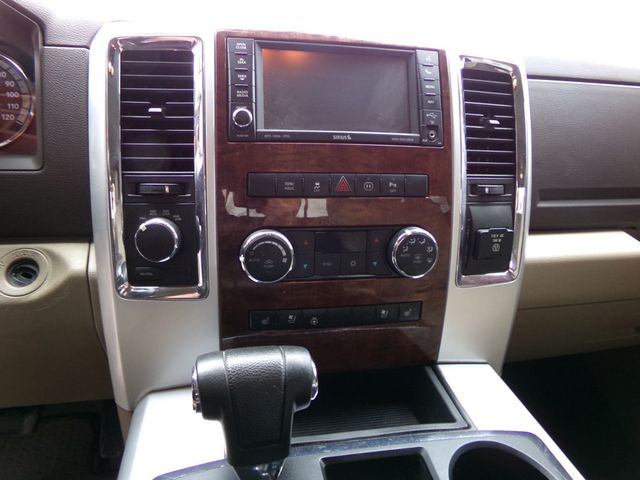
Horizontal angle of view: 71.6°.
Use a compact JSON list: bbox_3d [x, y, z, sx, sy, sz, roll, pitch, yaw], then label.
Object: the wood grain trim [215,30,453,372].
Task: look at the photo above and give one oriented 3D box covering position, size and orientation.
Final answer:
[{"bbox_3d":[0.018,-0.030,0.457,0.238,0.337,0.058,-1,7,-12],"label":"wood grain trim"}]

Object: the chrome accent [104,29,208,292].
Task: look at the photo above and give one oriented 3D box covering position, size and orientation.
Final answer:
[{"bbox_3d":[-0.151,-0.067,0.417,0.090,0.247,0.034,-1,4,1],"label":"chrome accent"}]

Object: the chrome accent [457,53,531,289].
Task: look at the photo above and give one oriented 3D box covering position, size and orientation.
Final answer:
[{"bbox_3d":[0.188,-0.073,0.487,0.090,0.246,0.034,-2,4,-24],"label":"chrome accent"}]

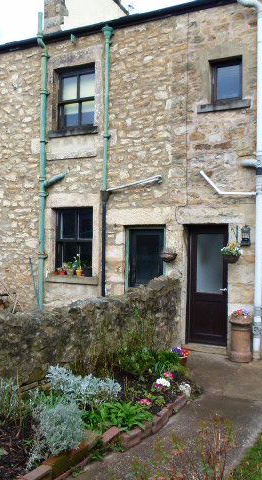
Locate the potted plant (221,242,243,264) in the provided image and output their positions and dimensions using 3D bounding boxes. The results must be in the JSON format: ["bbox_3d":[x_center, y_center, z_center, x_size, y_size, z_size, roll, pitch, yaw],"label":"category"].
[{"bbox_3d":[1.650,0.216,7.514,0.350,0.340,0.340,1,0,25],"label":"potted plant"}]

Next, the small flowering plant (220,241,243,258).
[{"bbox_3d":[1.647,0.180,7.550,0.360,0.320,0.330,1,0,25],"label":"small flowering plant"}]

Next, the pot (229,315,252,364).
[{"bbox_3d":[1.822,1.631,7.630,0.380,0.700,0.380,1,0,24],"label":"pot"}]

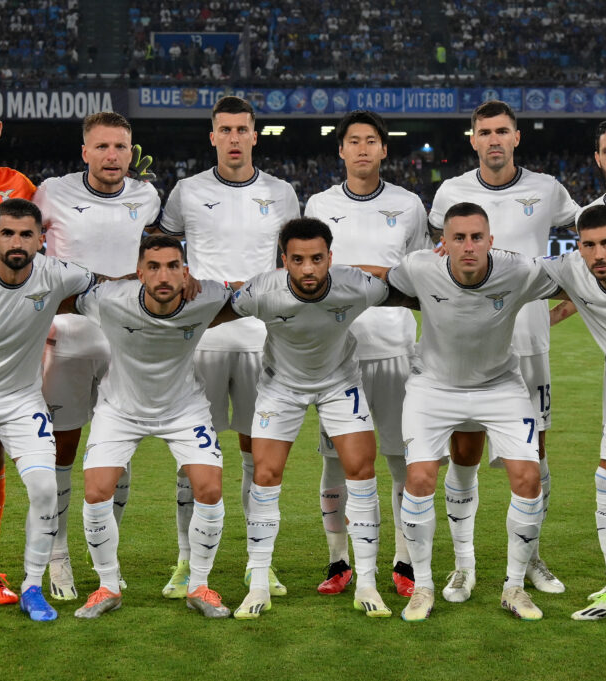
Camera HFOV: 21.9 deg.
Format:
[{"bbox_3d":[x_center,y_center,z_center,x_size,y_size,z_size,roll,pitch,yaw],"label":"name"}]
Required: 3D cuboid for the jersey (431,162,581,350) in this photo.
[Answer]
[{"bbox_3d":[0.776,-0.308,6.050,0.573,0.724,0.290,0,4,4],"label":"jersey"}]

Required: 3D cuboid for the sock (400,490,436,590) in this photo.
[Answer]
[{"bbox_3d":[0.424,0.737,5.770,0.125,0.385,0.140,2,13,24],"label":"sock"}]

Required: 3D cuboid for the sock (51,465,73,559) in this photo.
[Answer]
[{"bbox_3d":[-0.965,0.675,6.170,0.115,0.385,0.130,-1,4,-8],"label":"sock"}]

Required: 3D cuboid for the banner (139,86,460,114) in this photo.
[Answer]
[{"bbox_3d":[-0.161,-11.055,72.000,14.600,1.200,0.100,0,4,0],"label":"banner"}]

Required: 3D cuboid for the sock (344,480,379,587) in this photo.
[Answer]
[{"bbox_3d":[0.221,0.714,5.810,0.120,0.425,0.135,-3,8,-20],"label":"sock"}]

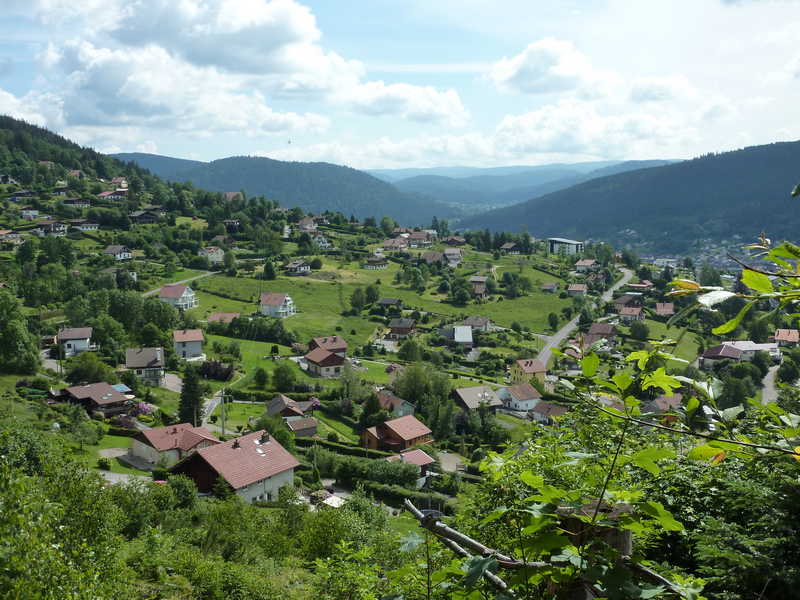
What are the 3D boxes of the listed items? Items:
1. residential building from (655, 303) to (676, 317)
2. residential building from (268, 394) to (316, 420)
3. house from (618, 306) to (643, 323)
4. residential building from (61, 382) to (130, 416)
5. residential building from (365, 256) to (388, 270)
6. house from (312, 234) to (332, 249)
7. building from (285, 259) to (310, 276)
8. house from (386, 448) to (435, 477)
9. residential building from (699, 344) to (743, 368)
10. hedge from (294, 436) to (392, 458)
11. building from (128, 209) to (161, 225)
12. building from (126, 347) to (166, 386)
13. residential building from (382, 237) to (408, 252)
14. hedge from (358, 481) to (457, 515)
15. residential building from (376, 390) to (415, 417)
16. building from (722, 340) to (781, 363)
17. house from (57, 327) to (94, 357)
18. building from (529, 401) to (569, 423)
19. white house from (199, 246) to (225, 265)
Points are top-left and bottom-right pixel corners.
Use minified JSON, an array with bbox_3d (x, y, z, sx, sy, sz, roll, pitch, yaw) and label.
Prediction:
[{"bbox_3d":[153.092,5.923,535.000,9.800,7.500,9.500,2,8,16],"label":"residential building"},{"bbox_3d":[-23.930,24.160,203.000,9.460,4.900,9.460,-2,7,-13],"label":"residential building"},{"bbox_3d":[121.516,7.851,485.000,10.300,7.300,8.500,3,8,25],"label":"house"},{"bbox_3d":[-74.930,24.200,226.000,13.600,6.000,12.500,5,9,37],"label":"residential building"},{"bbox_3d":[-12.260,-19.160,480.000,12.190,6.820,9.750,0,7,-3],"label":"residential building"},{"bbox_3d":[-46.800,-33.300,534.300,10.300,7.900,10.300,-4,8,-28],"label":"house"},{"bbox_3d":[-48.810,-15.640,440.000,9.140,7.810,8.220,6,9,40],"label":"building"},{"bbox_3d":[0.450,27.600,151.000,8.000,5.300,7.500,-7,11,-45],"label":"house"},{"bbox_3d":[127.990,22.290,368.000,14.200,6.300,9.500,3,8,22],"label":"residential building"},{"bbox_3d":[-12.127,31.220,196.000,22.300,2.000,2.000,3,8,20],"label":"hedge"},{"bbox_3d":[-115.630,-37.480,420.000,10.200,5.800,11.300,-6,9,-38],"label":"building"},{"bbox_3d":[-73.520,18.940,268.000,10.990,10.020,9.160,-2,7,-14],"label":"building"},{"bbox_3d":[-2.560,-32.600,540.000,14.430,8.930,10.690,0,7,4],"label":"residential building"},{"bbox_3d":[0.980,27.710,130.080,15.000,2.300,1.900,4,8,28],"label":"hedge"},{"bbox_3d":[-1.377,30.338,272.000,8.200,6.100,10.600,-5,9,-32],"label":"residential building"},{"bbox_3d":[143.000,20.490,375.000,18.500,5.500,13.000,-2,8,-18],"label":"building"},{"bbox_3d":[-105.900,13.090,302.000,10.370,7.930,8.640,-2,7,-14],"label":"house"},{"bbox_3d":[46.420,34.770,287.000,8.500,5.500,9.500,-4,8,-32],"label":"building"},{"bbox_3d":[-92.830,-22.040,455.000,9.440,8.120,9.440,-5,8,-35],"label":"white house"}]

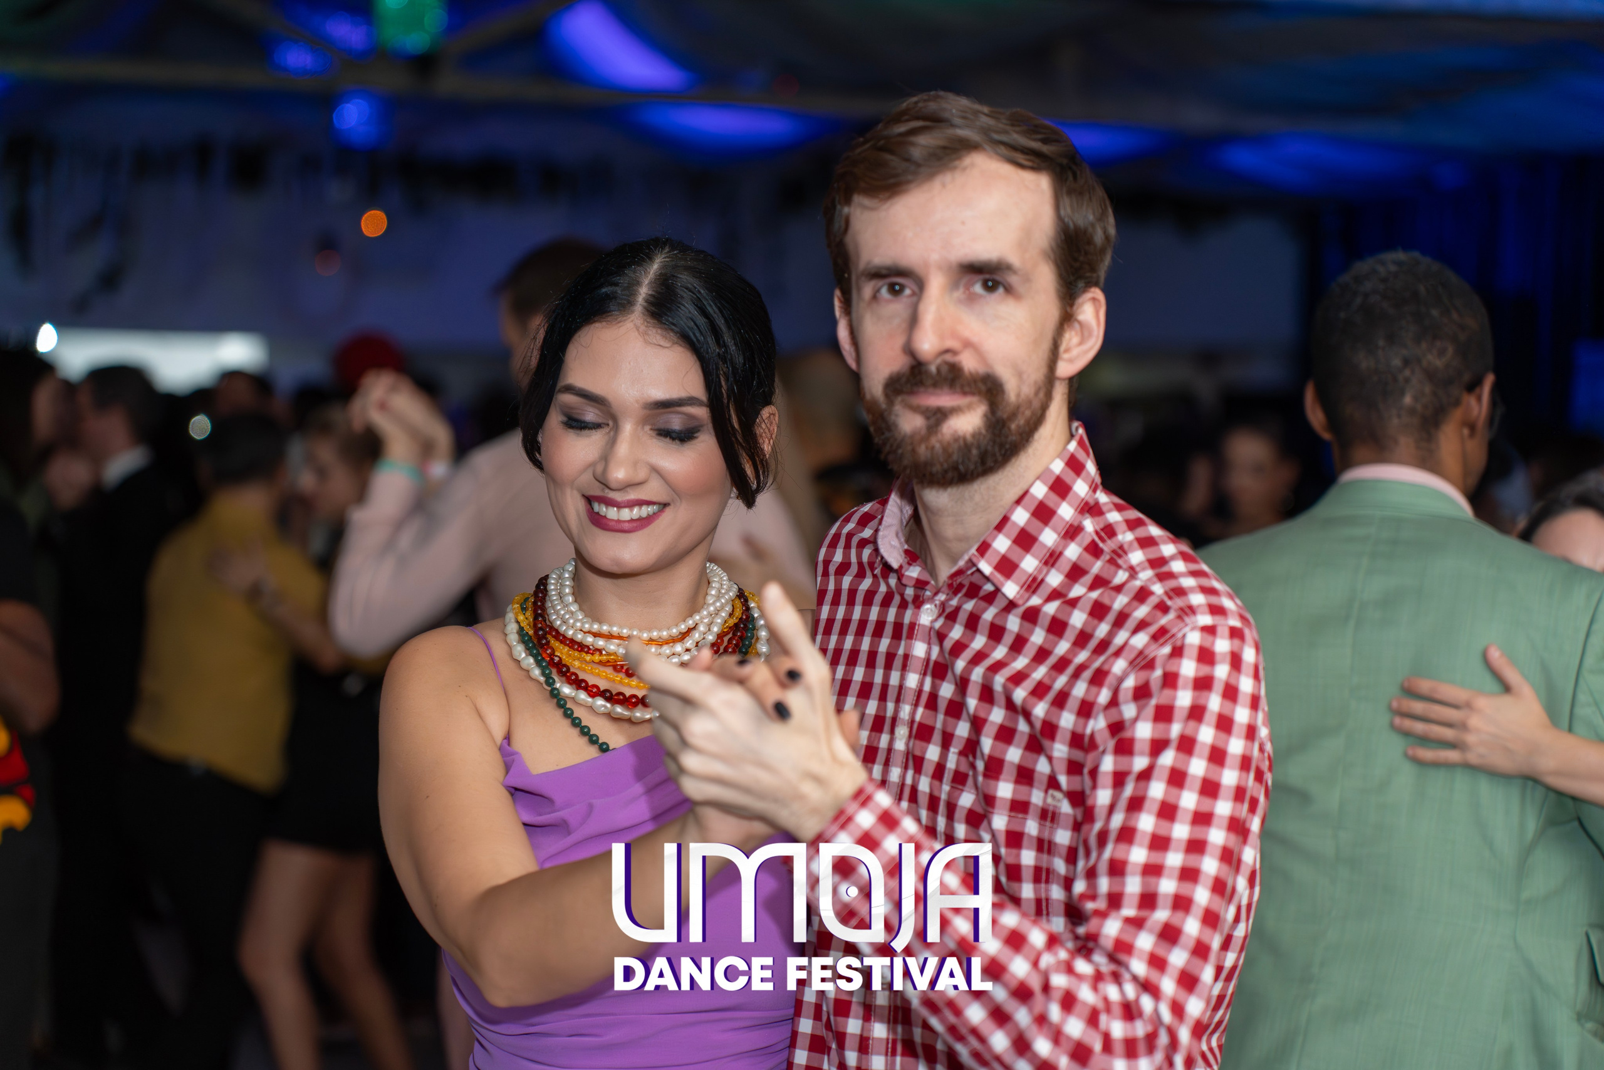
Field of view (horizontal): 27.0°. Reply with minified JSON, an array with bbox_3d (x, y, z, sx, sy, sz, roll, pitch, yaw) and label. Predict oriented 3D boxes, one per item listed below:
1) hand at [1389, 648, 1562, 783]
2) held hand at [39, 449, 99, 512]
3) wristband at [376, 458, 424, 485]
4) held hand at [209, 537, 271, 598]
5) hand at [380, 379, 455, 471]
[{"bbox_3d":[0.668,0.167,3.270,0.177,0.118,0.050,15,1,-5],"label":"hand"},{"bbox_3d":[-1.578,-0.120,7.200,0.110,0.130,0.110,1,2,18],"label":"held hand"},{"bbox_3d":[-0.549,-0.086,4.570,0.066,0.020,0.056,27,-12,-10],"label":"wristband"},{"bbox_3d":[-1.096,0.062,6.500,0.140,0.100,0.060,41,4,-3],"label":"held hand"},{"bbox_3d":[-0.528,-0.155,4.580,0.085,0.135,0.090,-30,0,-25],"label":"hand"}]

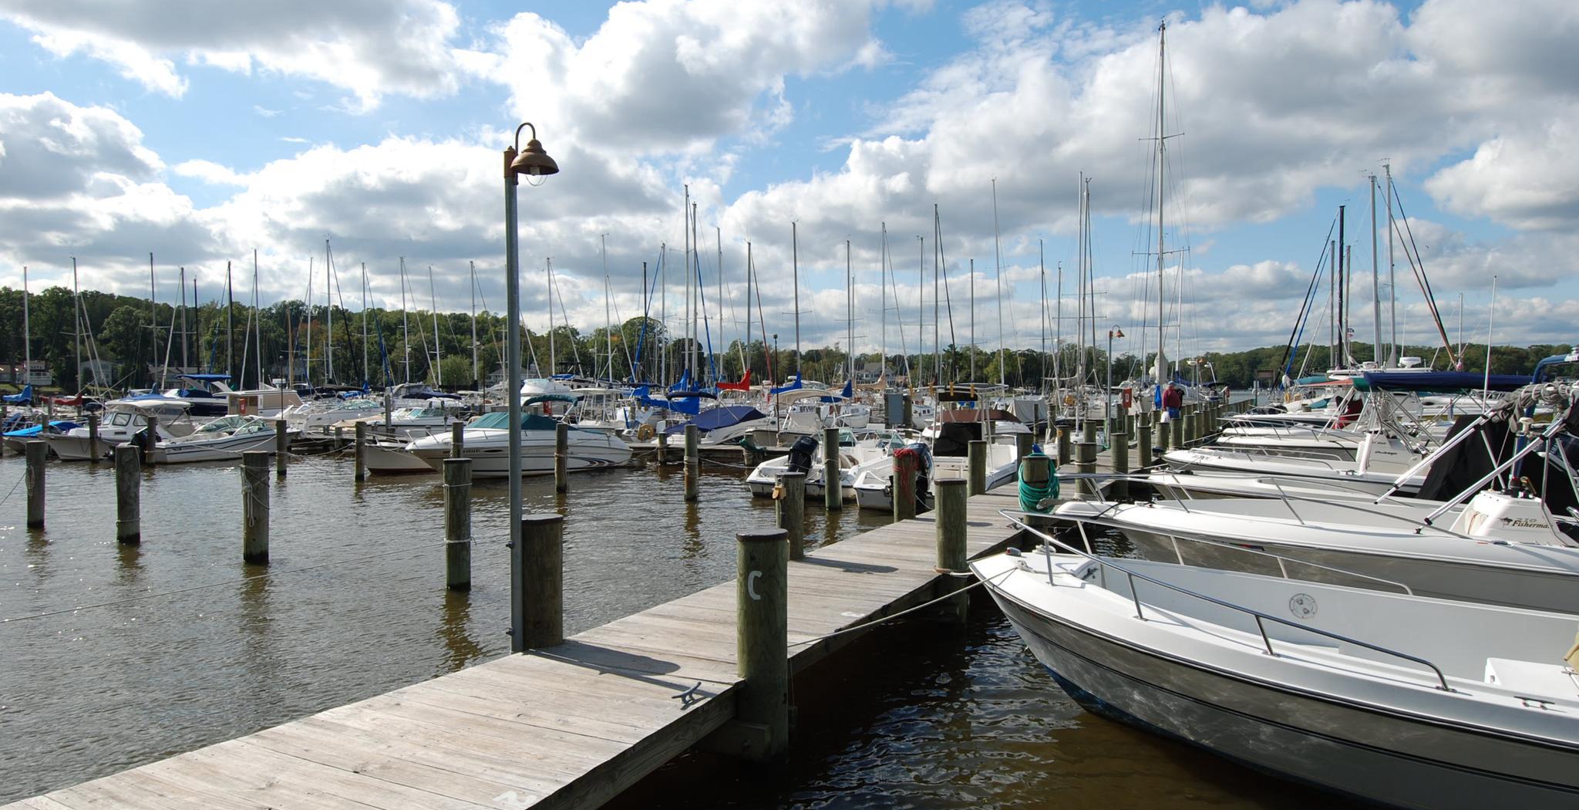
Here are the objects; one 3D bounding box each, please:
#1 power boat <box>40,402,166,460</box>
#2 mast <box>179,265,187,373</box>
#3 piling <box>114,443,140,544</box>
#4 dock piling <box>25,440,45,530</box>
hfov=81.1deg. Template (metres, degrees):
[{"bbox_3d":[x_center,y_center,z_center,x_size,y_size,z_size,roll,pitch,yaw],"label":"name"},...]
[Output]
[{"bbox_3d":[-22.715,0.777,32.014,2.100,2.000,5.300,0,1,24],"label":"power boat"},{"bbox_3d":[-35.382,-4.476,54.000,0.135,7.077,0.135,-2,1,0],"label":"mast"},{"bbox_3d":[-8.705,1.178,12.150,0.290,1.299,0.290,0,1,0],"label":"piling"},{"bbox_3d":[-10.946,1.160,13.400,0.265,1.281,0.265,0,1,0],"label":"dock piling"}]

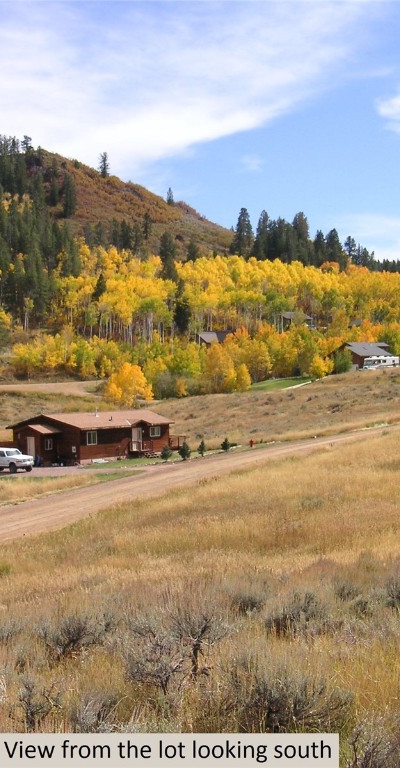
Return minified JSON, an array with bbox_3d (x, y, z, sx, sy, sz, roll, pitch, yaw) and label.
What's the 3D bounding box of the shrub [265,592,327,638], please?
[{"bbox_3d":[1.278,3.040,14.500,0.848,0.609,0.721,0,0,0],"label":"shrub"}]

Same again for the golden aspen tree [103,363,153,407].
[{"bbox_3d":[-10.267,0.071,155.000,7.081,6.231,6.514,0,0,0],"label":"golden aspen tree"}]

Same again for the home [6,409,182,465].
[{"bbox_3d":[-10.100,4.920,104.300,9.000,4.500,15.800,-1,0,34],"label":"home"}]

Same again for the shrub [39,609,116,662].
[{"bbox_3d":[-1.331,2.711,11.800,0.820,0.570,0.750,-1,0,0],"label":"shrub"}]

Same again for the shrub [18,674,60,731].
[{"bbox_3d":[-1.269,2.503,8.600,0.350,0.430,0.350,-1,0,0],"label":"shrub"}]

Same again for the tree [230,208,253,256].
[{"bbox_3d":[15.167,-55.002,400.000,8.200,19.000,8.200,-1,0,0],"label":"tree"}]

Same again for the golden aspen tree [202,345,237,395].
[{"bbox_3d":[3.381,-2.650,200.000,6.500,9.300,6.300,-1,0,0],"label":"golden aspen tree"}]

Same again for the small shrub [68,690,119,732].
[{"bbox_3d":[-0.792,2.495,8.300,0.394,0.341,0.375,0,0,0],"label":"small shrub"}]

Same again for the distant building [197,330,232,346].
[{"bbox_3d":[4.057,-9.100,240.000,10.500,5.500,8.500,-1,0,-30],"label":"distant building"}]

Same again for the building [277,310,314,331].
[{"bbox_3d":[27.049,-17.985,310.000,10.000,6.000,8.000,0,0,-20],"label":"building"}]

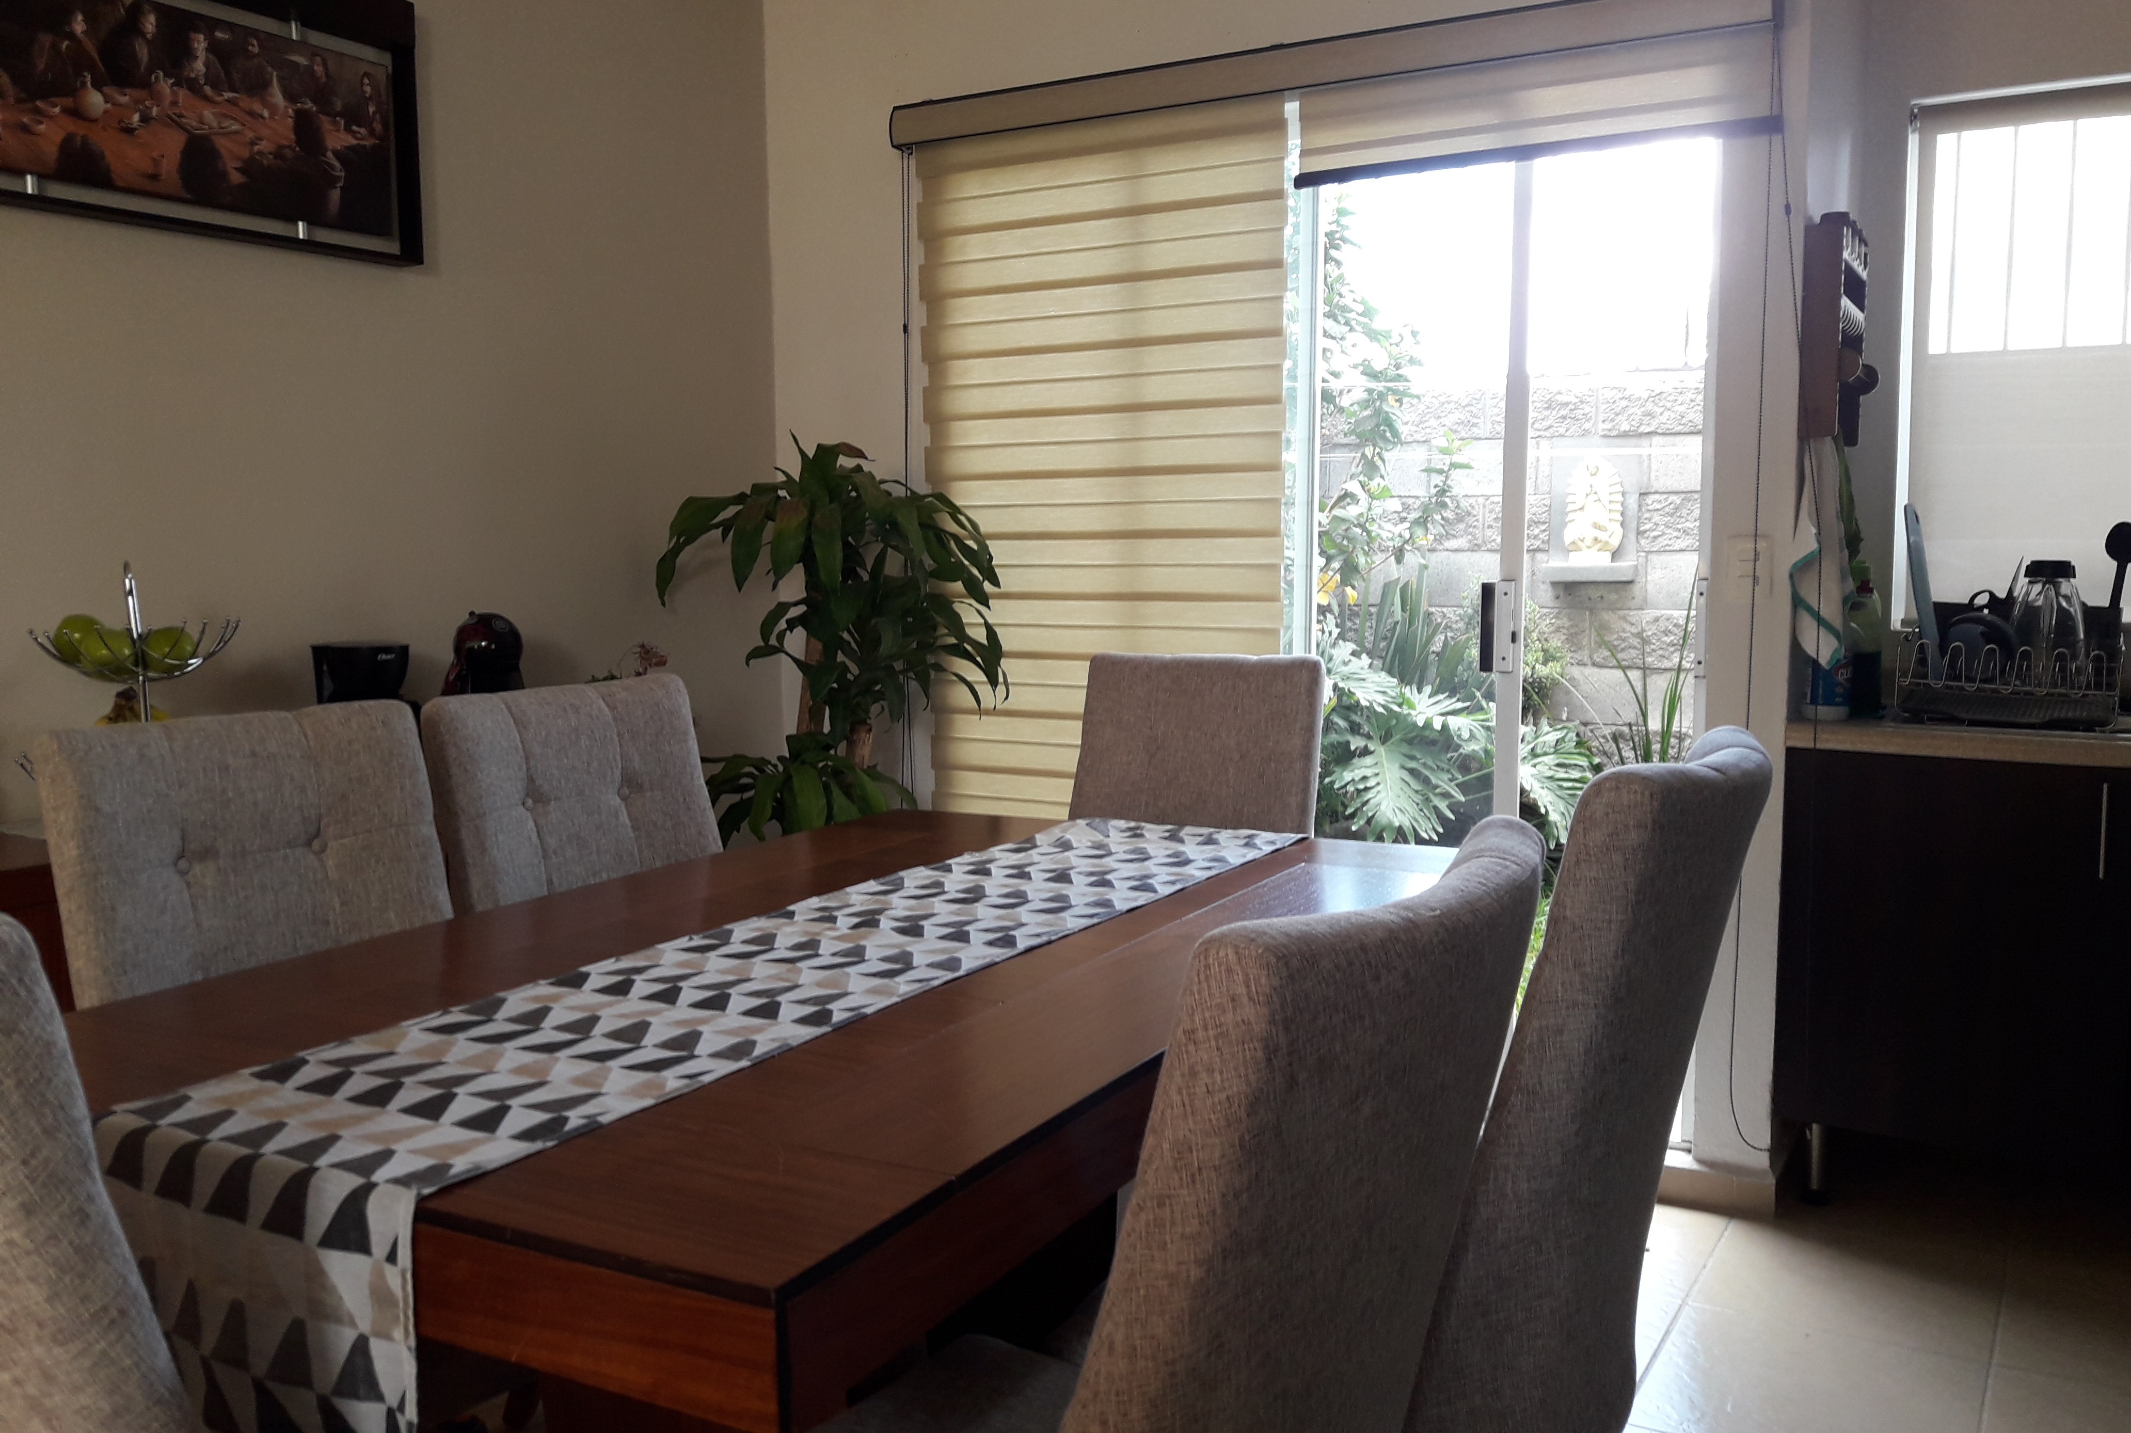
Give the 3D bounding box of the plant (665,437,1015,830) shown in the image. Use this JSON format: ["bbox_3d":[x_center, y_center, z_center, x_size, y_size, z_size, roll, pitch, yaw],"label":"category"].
[{"bbox_3d":[-0.479,0.146,3.632,0.630,1.460,0.630,3,7,31],"label":"plant"}]

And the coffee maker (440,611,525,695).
[{"bbox_3d":[-1.058,-0.041,3.151,0.220,0.300,0.155,3,7,31],"label":"coffee maker"}]

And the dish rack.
[{"bbox_3d":[1.730,-0.067,3.171,0.340,0.150,0.330,3,7,31],"label":"dish rack"}]

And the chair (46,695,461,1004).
[{"bbox_3d":[-0.866,0.514,2.276,0.590,1.015,0.480,3,7,29],"label":"chair"}]

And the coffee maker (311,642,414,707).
[{"bbox_3d":[-1.195,0.001,2.945,0.190,0.260,0.155,3,7,31],"label":"coffee maker"}]

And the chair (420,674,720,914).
[{"bbox_3d":[-0.582,0.461,2.768,0.590,1.015,0.480,3,7,29],"label":"chair"}]

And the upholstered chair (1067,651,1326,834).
[{"bbox_3d":[0.136,0.423,3.083,0.470,1.015,0.590,3,7,29],"label":"upholstered chair"}]

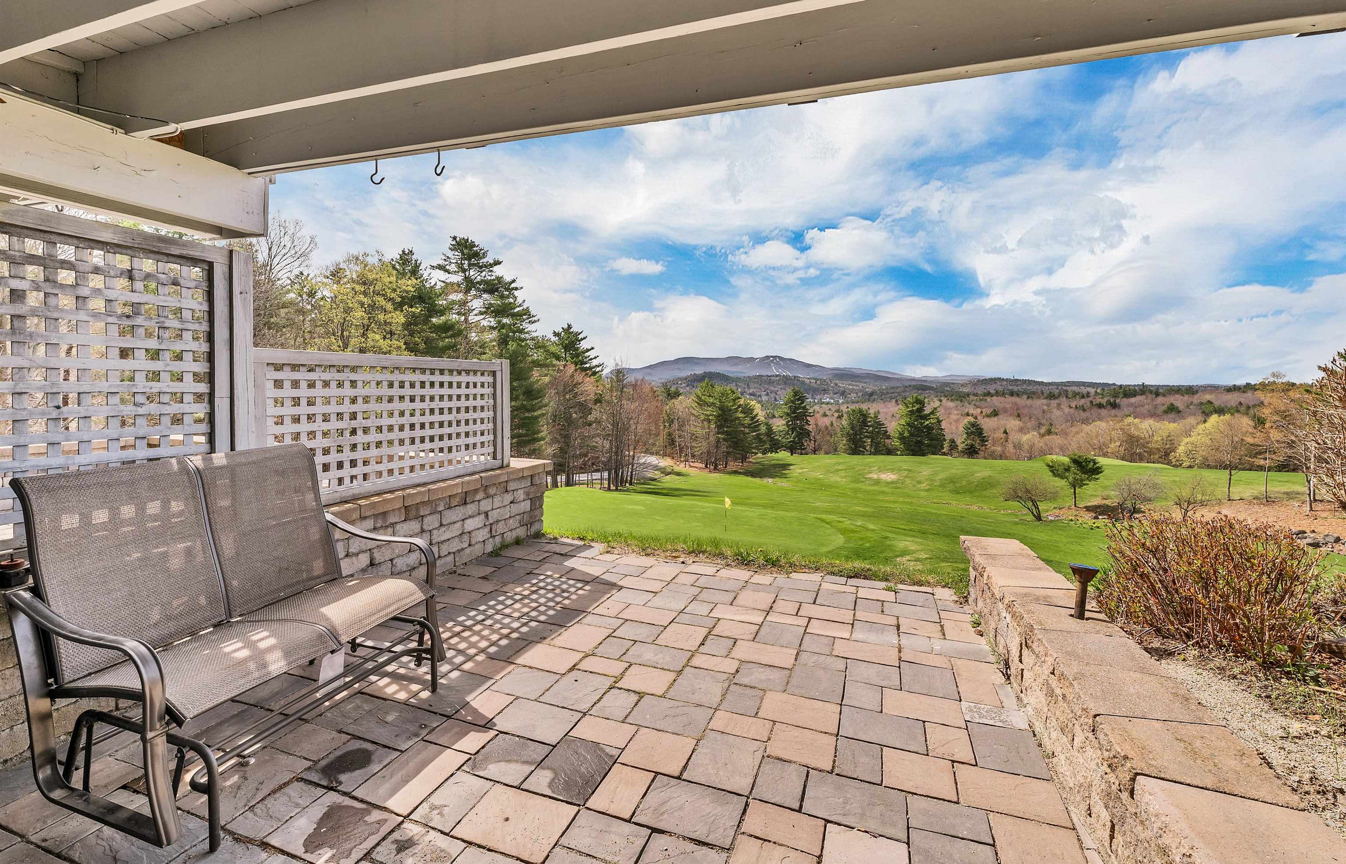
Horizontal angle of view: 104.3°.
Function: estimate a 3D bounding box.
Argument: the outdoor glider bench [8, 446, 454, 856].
[{"bbox_3d":[-1.445,0.598,1.881,0.813,0.932,1.010,3,5,18],"label":"outdoor glider bench"}]

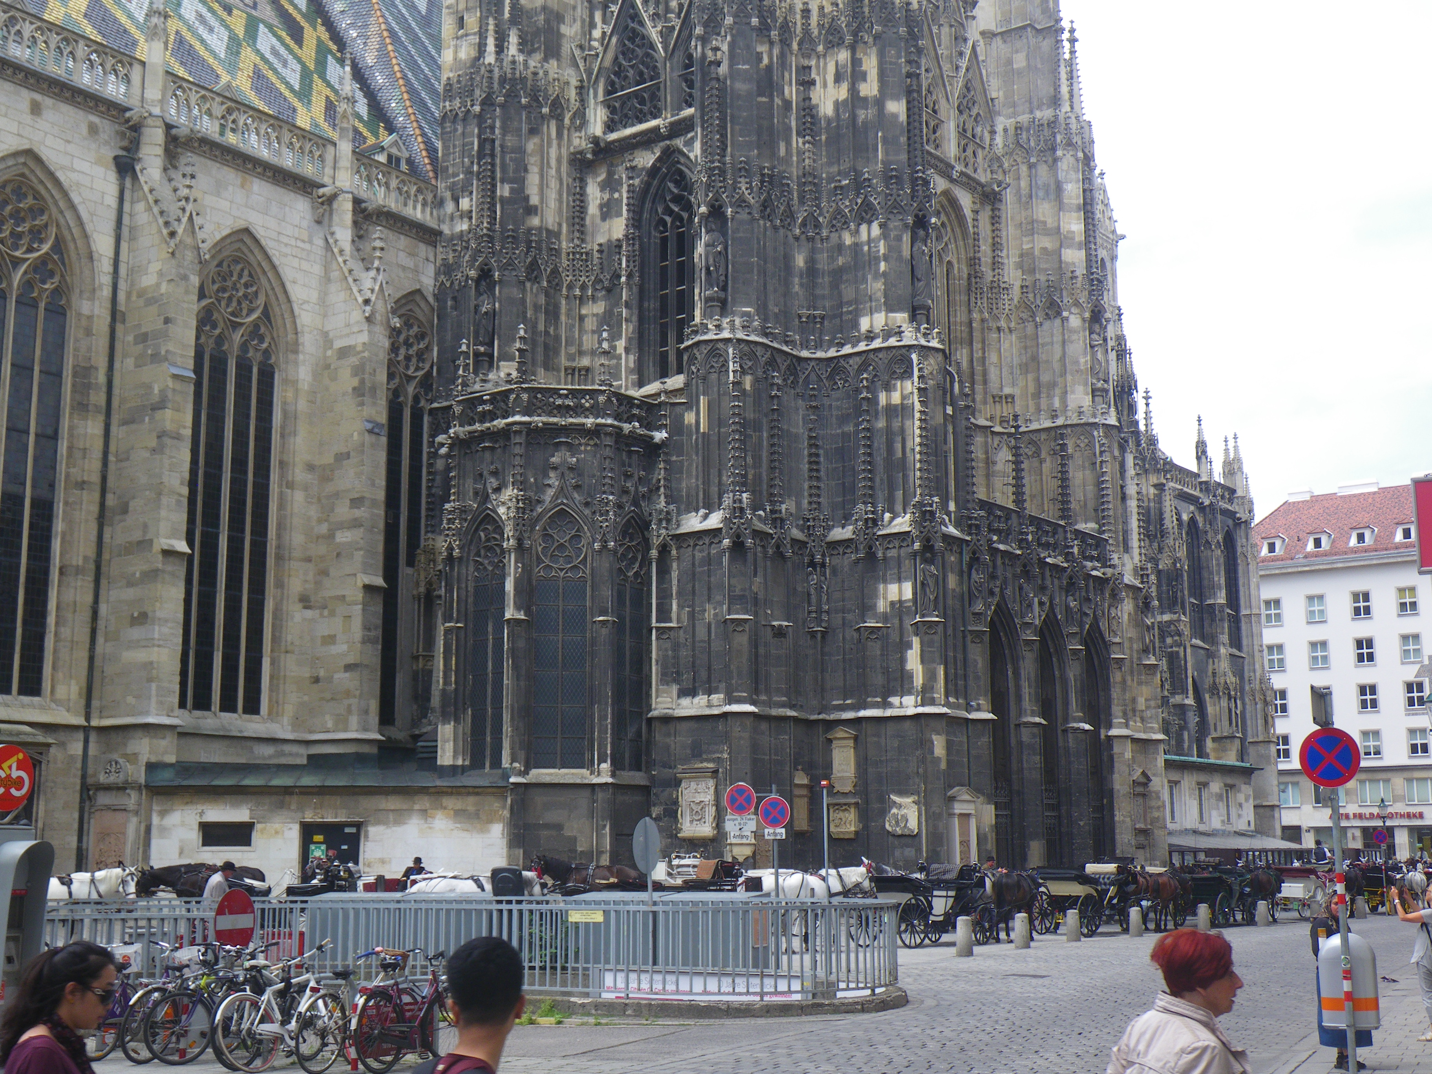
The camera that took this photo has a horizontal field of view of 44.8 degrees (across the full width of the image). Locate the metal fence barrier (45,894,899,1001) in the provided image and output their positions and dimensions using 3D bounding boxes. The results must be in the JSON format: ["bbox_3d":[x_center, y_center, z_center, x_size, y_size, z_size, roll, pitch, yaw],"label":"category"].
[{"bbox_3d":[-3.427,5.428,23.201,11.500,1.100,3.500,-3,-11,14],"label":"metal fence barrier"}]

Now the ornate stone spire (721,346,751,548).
[{"bbox_3d":[0.552,-2.571,49.001,0.760,5.833,0.760,1,-11,-9],"label":"ornate stone spire"}]

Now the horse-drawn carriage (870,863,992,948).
[{"bbox_3d":[4.539,8.316,39.438,1.580,1.870,3.450,-10,-14,42],"label":"horse-drawn carriage"}]

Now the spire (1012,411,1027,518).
[{"bbox_3d":[9.498,-2.270,54.431,0.400,3.449,0.400,1,-11,-9],"label":"spire"}]

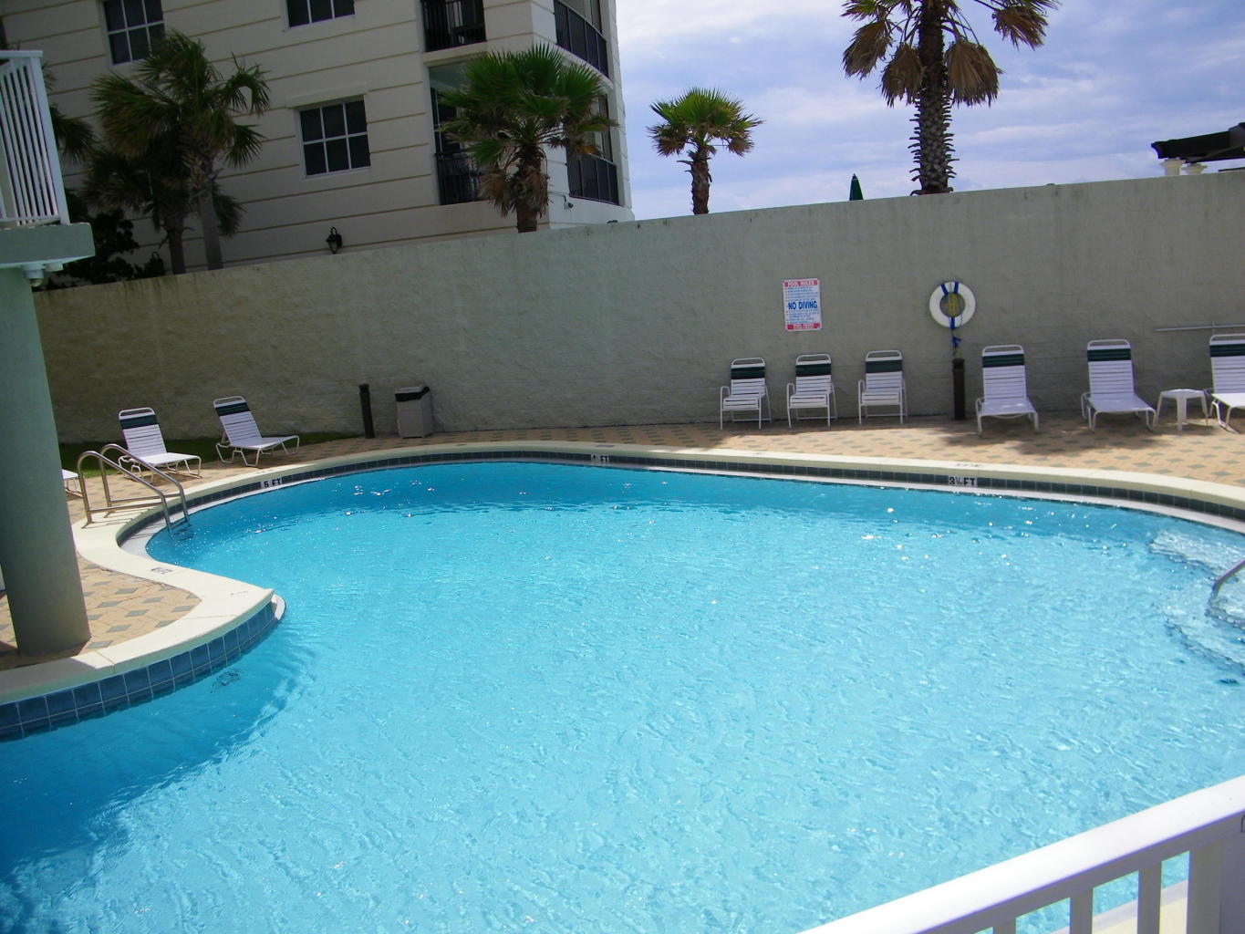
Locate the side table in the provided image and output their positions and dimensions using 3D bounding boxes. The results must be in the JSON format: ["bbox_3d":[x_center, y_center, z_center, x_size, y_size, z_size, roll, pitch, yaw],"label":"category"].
[{"bbox_3d":[6.366,-0.658,11.481,0.430,0.390,0.430,-7,11,-14],"label":"side table"}]

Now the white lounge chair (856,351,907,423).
[{"bbox_3d":[3.515,-1.076,13.612,0.580,0.930,0.650,-1,11,22],"label":"white lounge chair"}]

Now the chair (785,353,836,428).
[{"bbox_3d":[2.620,-1.056,13.926,0.580,0.930,0.650,-1,11,22],"label":"chair"}]

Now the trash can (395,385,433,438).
[{"bbox_3d":[-3.324,-0.864,16.185,0.460,0.760,0.430,-1,11,21],"label":"trash can"}]

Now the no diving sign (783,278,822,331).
[{"bbox_3d":[2.536,-2.280,14.174,0.500,0.680,0.020,-1,11,20],"label":"no diving sign"}]

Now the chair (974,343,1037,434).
[{"bbox_3d":[4.740,-0.975,12.450,0.640,0.940,1.549,-1,11,19],"label":"chair"}]

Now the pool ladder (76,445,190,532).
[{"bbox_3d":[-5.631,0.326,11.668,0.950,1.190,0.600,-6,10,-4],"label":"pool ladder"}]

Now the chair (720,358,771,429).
[{"bbox_3d":[1.739,-1.041,14.266,0.580,0.930,0.650,0,11,24],"label":"chair"}]

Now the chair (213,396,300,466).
[{"bbox_3d":[-5.499,-0.573,15.128,1.552,0.940,0.640,4,14,42],"label":"chair"}]

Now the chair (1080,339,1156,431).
[{"bbox_3d":[5.869,-0.984,11.972,0.640,0.940,1.531,-1,11,20],"label":"chair"}]

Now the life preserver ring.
[{"bbox_3d":[4.413,-2.168,13.479,0.600,0.610,0.100,-1,11,20],"label":"life preserver ring"}]

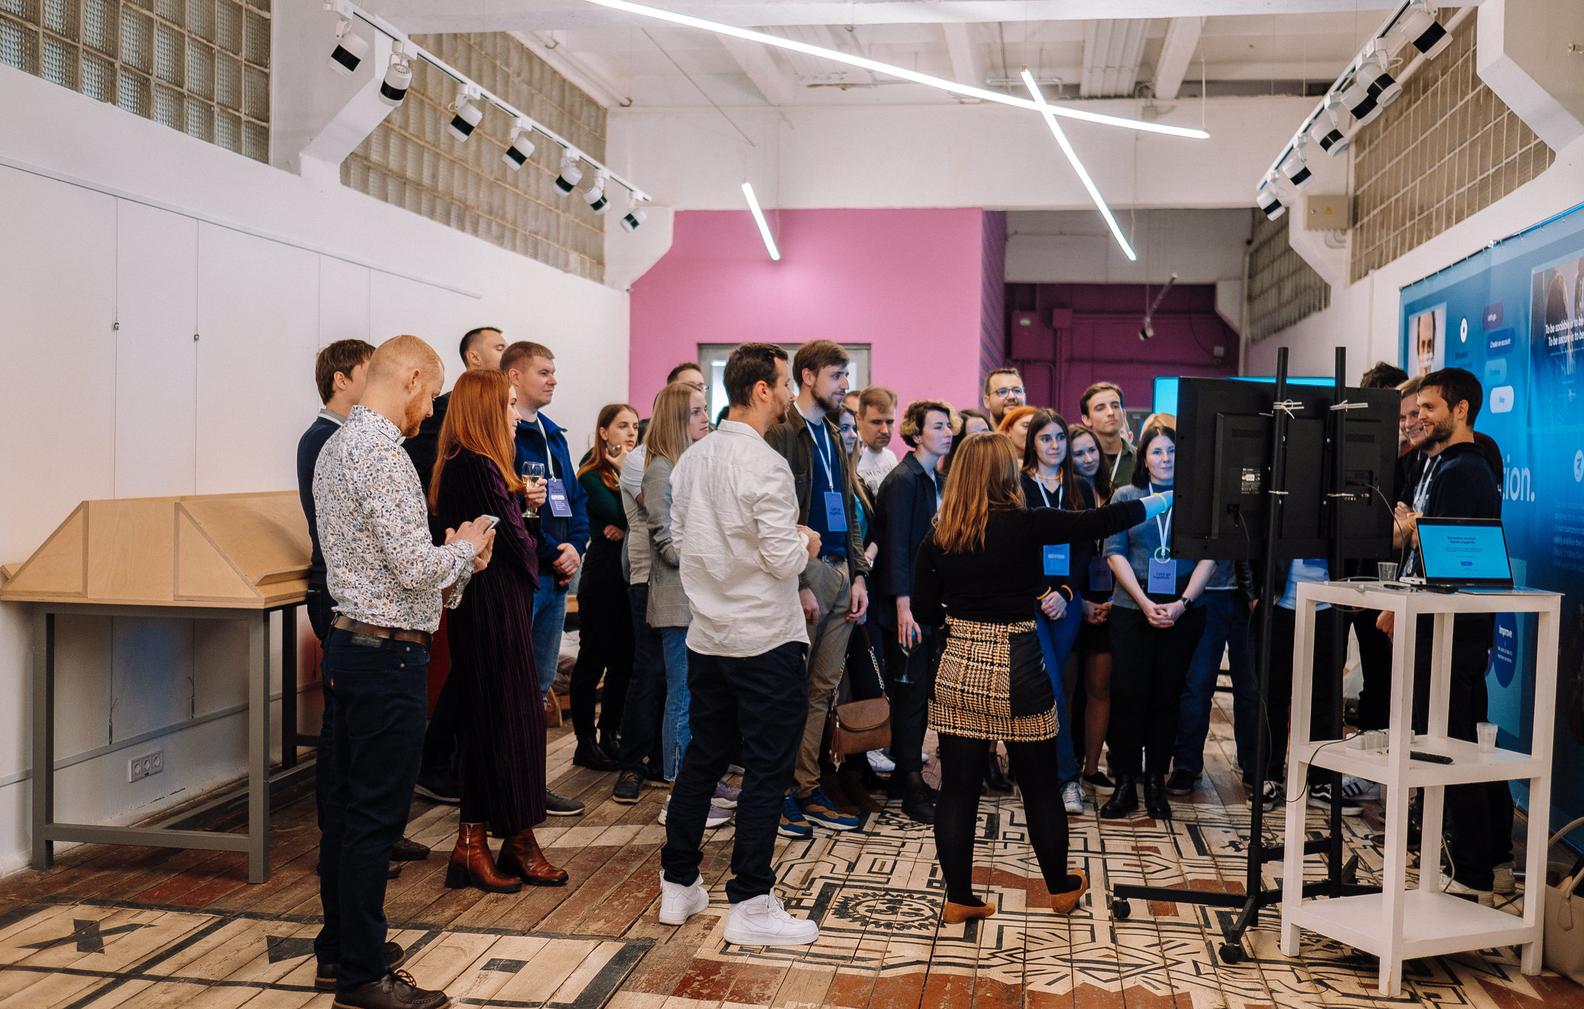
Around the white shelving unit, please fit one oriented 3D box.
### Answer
[{"bbox_3d":[1.847,0.802,4.535,0.588,1.113,0.422,0,2,-24],"label":"white shelving unit"}]

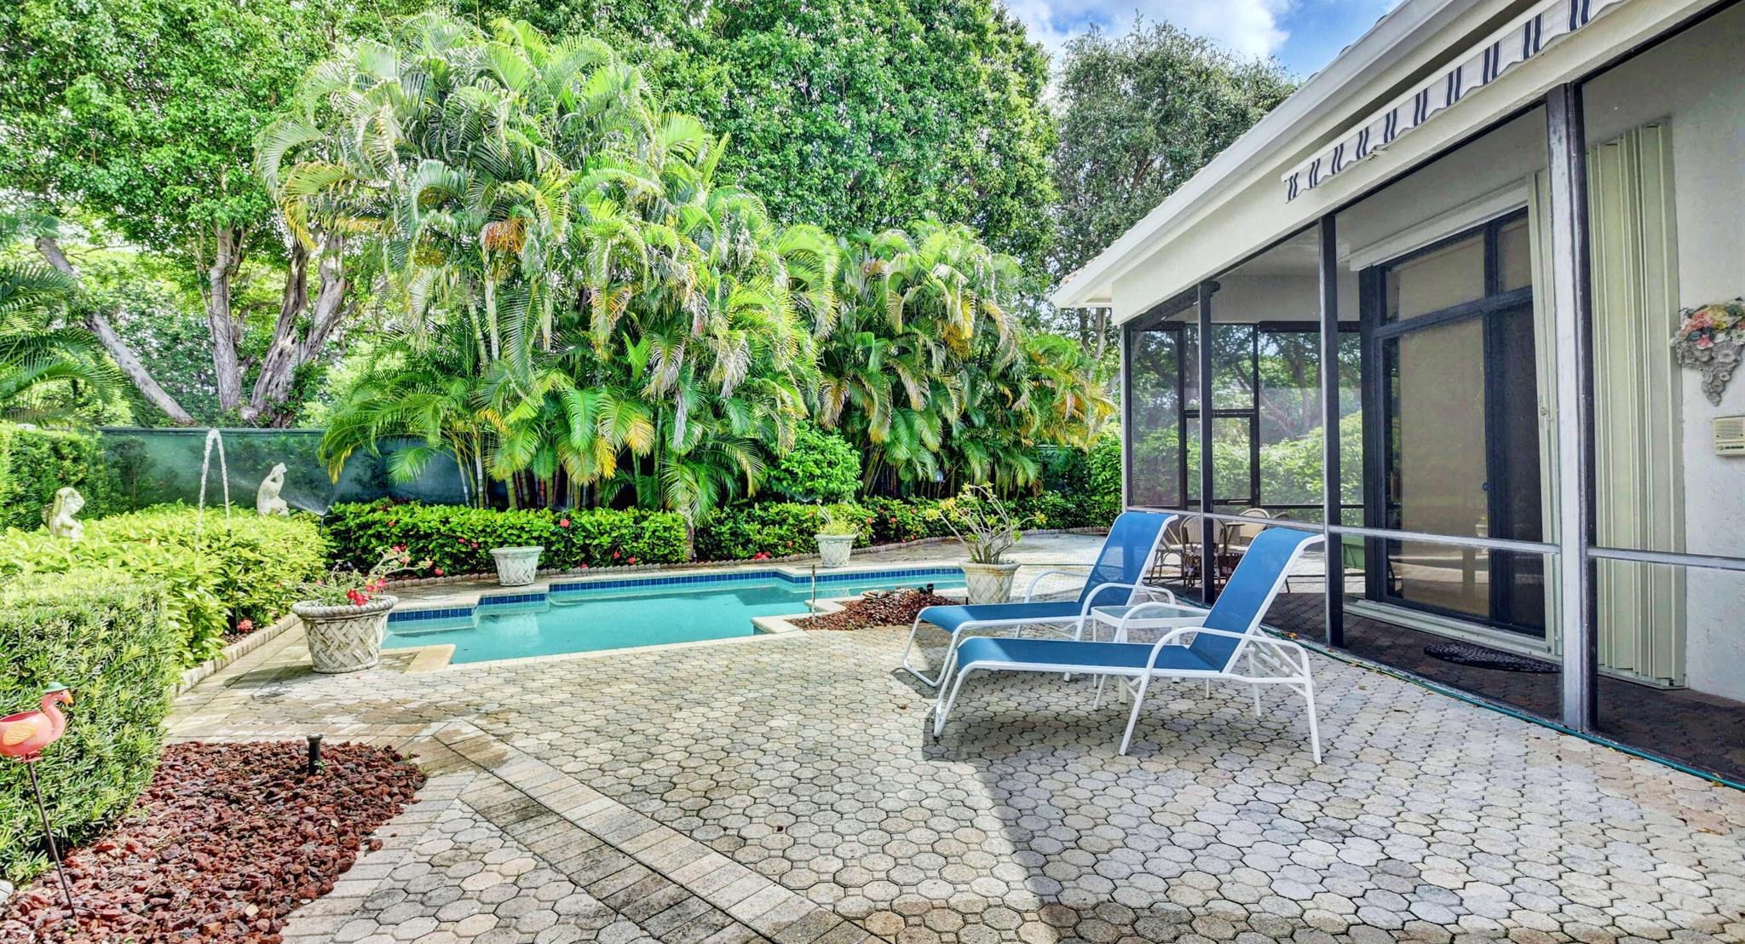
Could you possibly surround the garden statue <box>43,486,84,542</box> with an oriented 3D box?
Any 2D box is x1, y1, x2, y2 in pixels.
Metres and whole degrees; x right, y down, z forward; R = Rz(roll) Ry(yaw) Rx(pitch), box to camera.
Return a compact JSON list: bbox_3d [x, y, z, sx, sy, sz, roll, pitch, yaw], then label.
[{"bbox_3d":[-7.795,0.495,7.000,0.290,0.680,0.250,0,-1,-27],"label":"garden statue"}]

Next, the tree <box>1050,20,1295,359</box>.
[{"bbox_3d":[8.011,-5.614,20.000,8.500,14.000,8.500,-1,-1,23],"label":"tree"}]

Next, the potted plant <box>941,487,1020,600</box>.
[{"bbox_3d":[1.086,0.724,6.930,0.850,1.200,0.780,-1,-1,9],"label":"potted plant"}]

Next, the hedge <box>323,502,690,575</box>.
[{"bbox_3d":[-5.020,0.962,10.180,4.700,0.880,0.950,0,-1,-23],"label":"hedge"}]

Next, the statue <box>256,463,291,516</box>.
[{"bbox_3d":[-7.577,0.253,9.200,0.340,0.750,0.280,0,-1,-28],"label":"statue"}]

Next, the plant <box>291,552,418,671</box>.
[{"bbox_3d":[-3.615,0.940,5.082,0.710,0.810,0.630,0,-1,-36],"label":"plant"}]

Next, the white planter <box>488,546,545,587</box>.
[{"bbox_3d":[-4.360,1.165,8.930,0.590,0.435,0.590,0,-1,-26],"label":"white planter"}]

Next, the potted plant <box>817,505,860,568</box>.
[{"bbox_3d":[-0.507,0.934,10.600,0.640,0.870,0.620,0,-1,-3],"label":"potted plant"}]

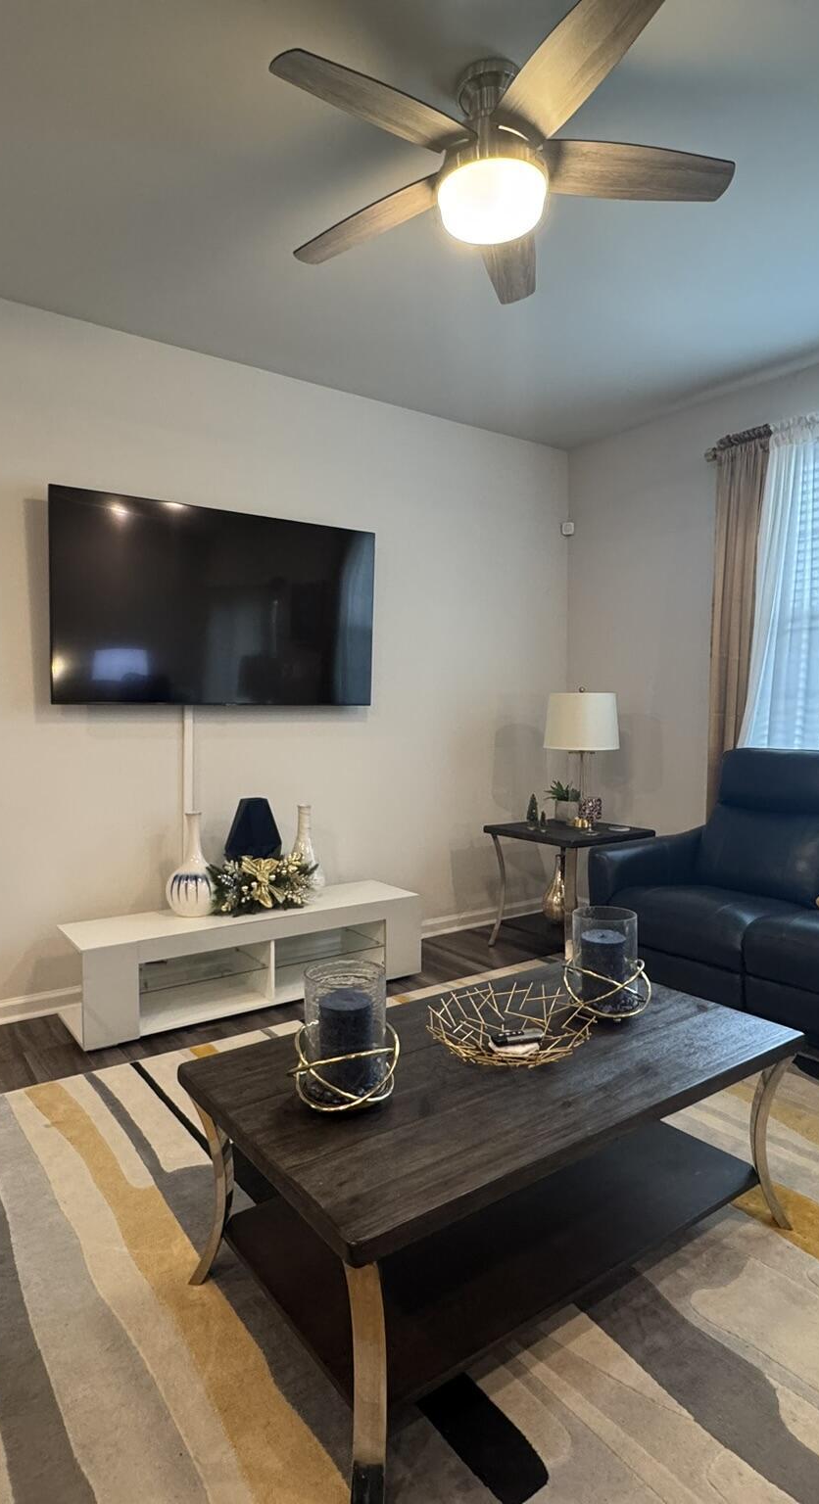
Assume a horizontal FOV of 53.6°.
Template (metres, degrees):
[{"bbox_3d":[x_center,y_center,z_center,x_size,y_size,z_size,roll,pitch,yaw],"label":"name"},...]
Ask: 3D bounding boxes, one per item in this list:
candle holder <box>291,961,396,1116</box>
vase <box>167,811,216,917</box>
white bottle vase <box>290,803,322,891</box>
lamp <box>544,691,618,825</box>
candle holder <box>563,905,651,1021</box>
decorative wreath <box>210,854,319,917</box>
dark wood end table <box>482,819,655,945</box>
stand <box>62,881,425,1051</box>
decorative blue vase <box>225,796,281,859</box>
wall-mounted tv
[{"bbox_3d":[-0.123,0.540,1.563,0.206,0.237,0.206,0,3,0],"label":"candle holder"},{"bbox_3d":[-0.909,0.466,3.374,0.204,0.416,0.204,-2,3,-36],"label":"vase"},{"bbox_3d":[-0.487,0.452,3.695,0.194,0.411,0.194,0,3,0],"label":"white bottle vase"},{"bbox_3d":[0.879,0.029,4.129,0.390,0.697,0.390,0,3,0],"label":"lamp"},{"bbox_3d":[0.485,0.517,2.015,0.208,0.237,0.208,0,3,0],"label":"candle holder"},{"bbox_3d":[-0.612,0.549,3.437,0.500,0.241,0.210,-2,3,-36],"label":"decorative wreath"},{"bbox_3d":[0.777,0.690,4.031,0.600,0.613,0.620,-2,3,-36],"label":"dark wood end table"},{"bbox_3d":[-0.669,0.849,3.452,1.469,0.359,0.422,-2,3,-36],"label":"stand"},{"bbox_3d":[-0.680,0.438,3.525,0.244,0.456,0.230,-2,3,-36],"label":"decorative blue vase"},{"bbox_3d":[-0.775,-0.610,3.502,1.446,0.823,0.060,-2,3,-36],"label":"wall-mounted tv"}]

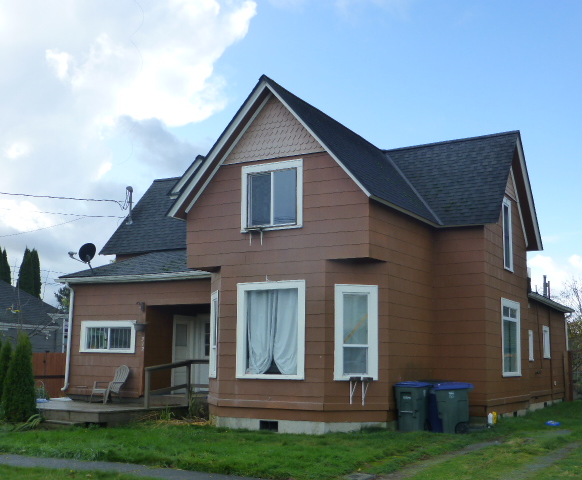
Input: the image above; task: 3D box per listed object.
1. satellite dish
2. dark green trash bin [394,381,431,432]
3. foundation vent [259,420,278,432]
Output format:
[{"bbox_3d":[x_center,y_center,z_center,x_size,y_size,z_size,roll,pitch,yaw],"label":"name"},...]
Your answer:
[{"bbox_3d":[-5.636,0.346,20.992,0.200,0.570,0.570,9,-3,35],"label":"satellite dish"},{"bbox_3d":[2.640,3.520,15.999,0.620,1.050,0.800,-6,-11,36],"label":"dark green trash bin"},{"bbox_3d":[-0.446,3.901,15.859,0.450,0.235,0.080,-4,-10,30],"label":"foundation vent"}]

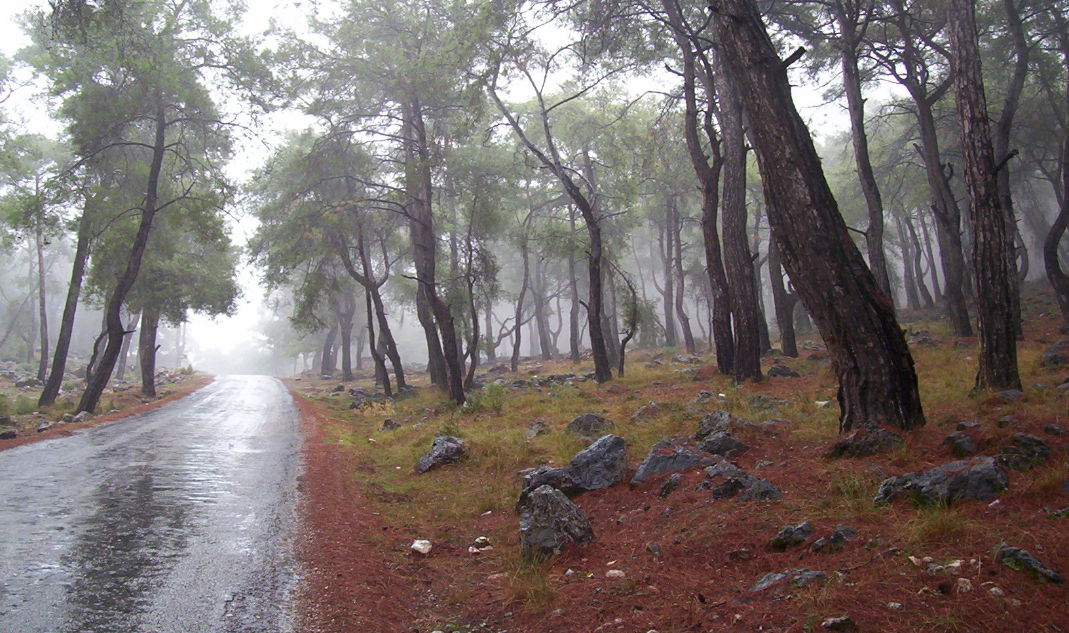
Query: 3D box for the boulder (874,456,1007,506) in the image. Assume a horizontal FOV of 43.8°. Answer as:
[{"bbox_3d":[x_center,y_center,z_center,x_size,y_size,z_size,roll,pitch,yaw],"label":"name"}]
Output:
[{"bbox_3d":[2.625,1.066,8.600,0.830,0.290,0.480,0,-2,0],"label":"boulder"}]

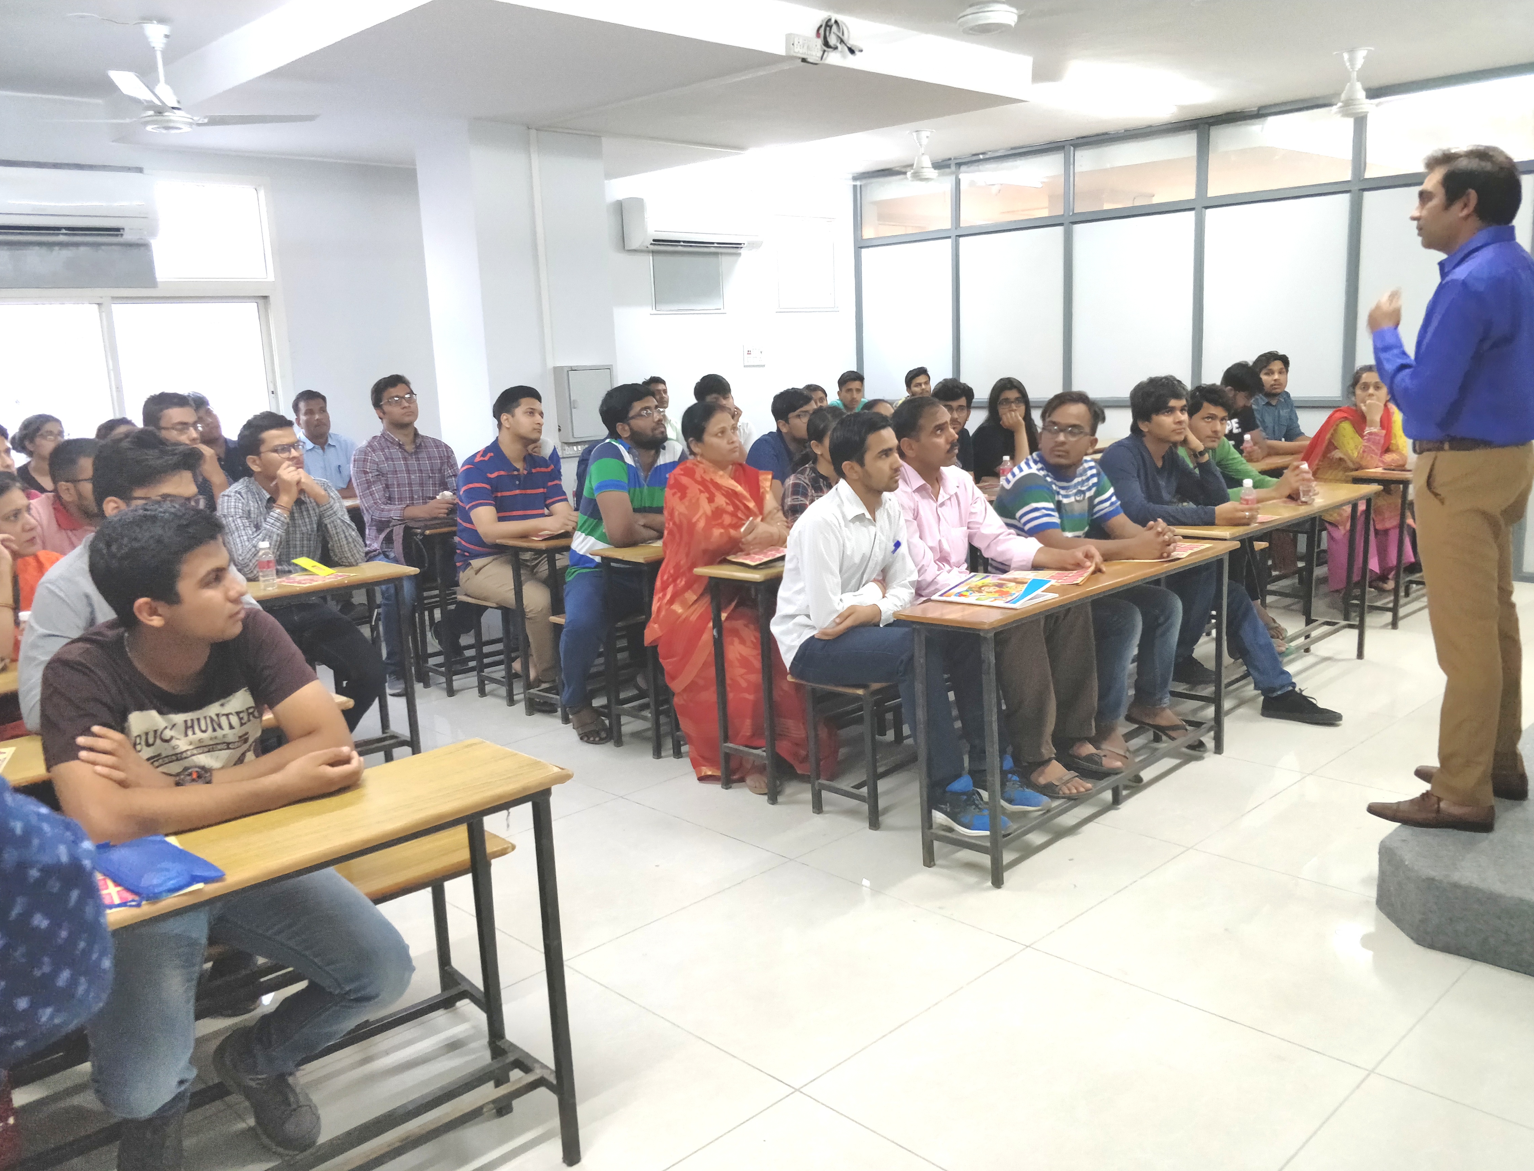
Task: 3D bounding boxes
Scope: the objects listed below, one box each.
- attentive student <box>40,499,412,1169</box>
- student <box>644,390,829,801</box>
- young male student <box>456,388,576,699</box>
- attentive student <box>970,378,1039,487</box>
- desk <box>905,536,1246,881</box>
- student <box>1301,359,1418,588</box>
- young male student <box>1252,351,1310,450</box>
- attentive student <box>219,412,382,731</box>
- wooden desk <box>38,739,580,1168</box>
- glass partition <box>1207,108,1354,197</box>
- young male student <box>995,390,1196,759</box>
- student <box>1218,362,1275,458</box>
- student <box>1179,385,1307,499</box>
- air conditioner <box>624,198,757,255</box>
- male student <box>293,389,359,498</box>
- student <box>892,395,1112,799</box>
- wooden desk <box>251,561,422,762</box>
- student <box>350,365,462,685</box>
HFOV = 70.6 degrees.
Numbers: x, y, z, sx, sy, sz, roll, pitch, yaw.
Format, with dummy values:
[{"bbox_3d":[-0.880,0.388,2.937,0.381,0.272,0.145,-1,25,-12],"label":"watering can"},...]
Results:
[{"bbox_3d":[-1.005,0.527,2.012,0.570,1.300,0.720,-13,17,-39],"label":"attentive student"},{"bbox_3d":[-0.051,-0.011,3.822,0.550,1.250,0.750,-13,15,-43],"label":"student"},{"bbox_3d":[-1.092,-0.174,4.955,0.840,1.370,0.500,9,17,42],"label":"young male student"},{"bbox_3d":[1.314,-0.489,5.792,0.480,1.200,0.680,-6,12,-21],"label":"attentive student"},{"bbox_3d":[1.038,0.340,3.550,1.460,0.780,0.330,-14,17,-40],"label":"desk"},{"bbox_3d":[3.100,-0.532,5.809,0.520,1.270,0.780,-8,14,-21],"label":"student"},{"bbox_3d":[2.922,-0.667,6.132,0.500,1.250,0.680,-6,11,-17],"label":"young male student"},{"bbox_3d":[-1.817,0.033,4.251,0.800,1.350,0.540,9,18,43],"label":"attentive student"},{"bbox_3d":[-0.980,0.841,1.802,1.400,0.780,0.330,-13,16,-38],"label":"wooden desk"},{"bbox_3d":[3.032,-2.562,6.424,0.809,0.415,0.040,7,14,41],"label":"glass partition"},{"bbox_3d":[1.141,-0.025,3.691,0.580,1.220,0.720,-9,13,-32],"label":"young male student"},{"bbox_3d":[2.636,-0.583,5.904,0.480,1.210,0.680,-10,13,-33],"label":"student"},{"bbox_3d":[2.122,-0.289,4.987,0.550,1.260,0.800,-12,16,-34],"label":"student"},{"bbox_3d":[-0.501,-2.455,7.394,1.000,0.310,0.220,-11,14,-39],"label":"air conditioner"},{"bbox_3d":[-2.192,-0.302,5.376,0.500,1.270,0.680,-7,12,-25],"label":"male student"},{"bbox_3d":[0.727,0.038,3.424,0.720,1.260,0.560,8,15,44],"label":"student"},{"bbox_3d":[-1.903,0.429,3.816,1.400,0.780,0.330,-14,17,-40],"label":"wooden desk"},{"bbox_3d":[-1.634,-0.258,4.949,0.550,1.340,0.750,-7,12,-25],"label":"student"}]

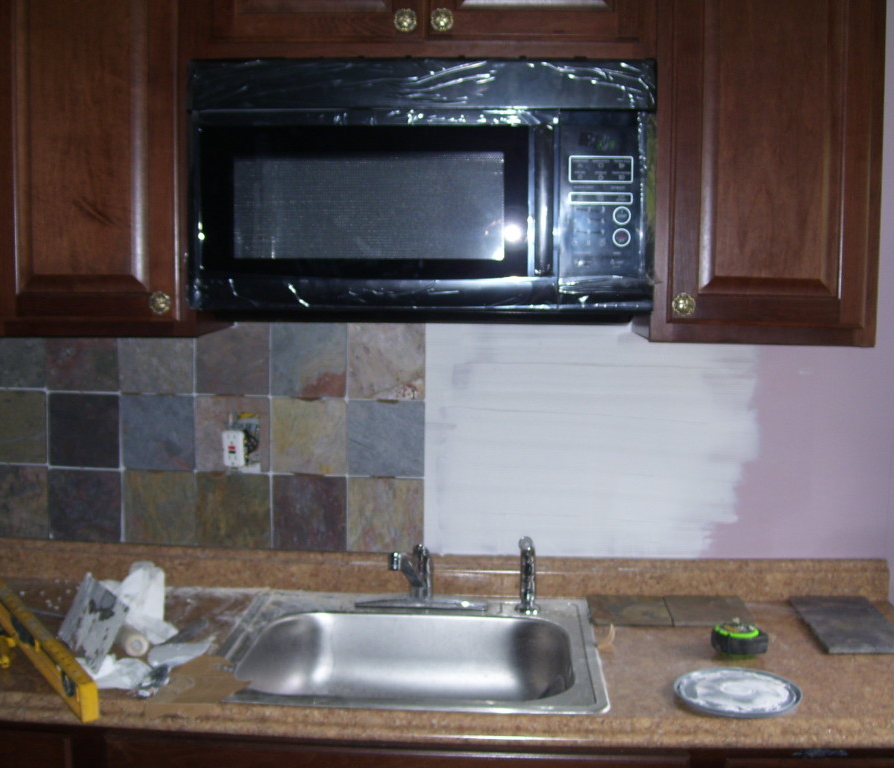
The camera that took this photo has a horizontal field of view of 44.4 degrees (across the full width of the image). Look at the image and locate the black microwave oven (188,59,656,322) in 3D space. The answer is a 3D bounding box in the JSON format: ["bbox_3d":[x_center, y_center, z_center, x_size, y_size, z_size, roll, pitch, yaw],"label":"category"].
[{"bbox_3d":[-0.035,-0.331,1.940,0.757,0.422,0.390,1,7,3],"label":"black microwave oven"}]

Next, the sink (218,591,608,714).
[{"bbox_3d":[-0.065,0.546,1.934,0.640,0.175,0.560,1,7,3],"label":"sink"}]

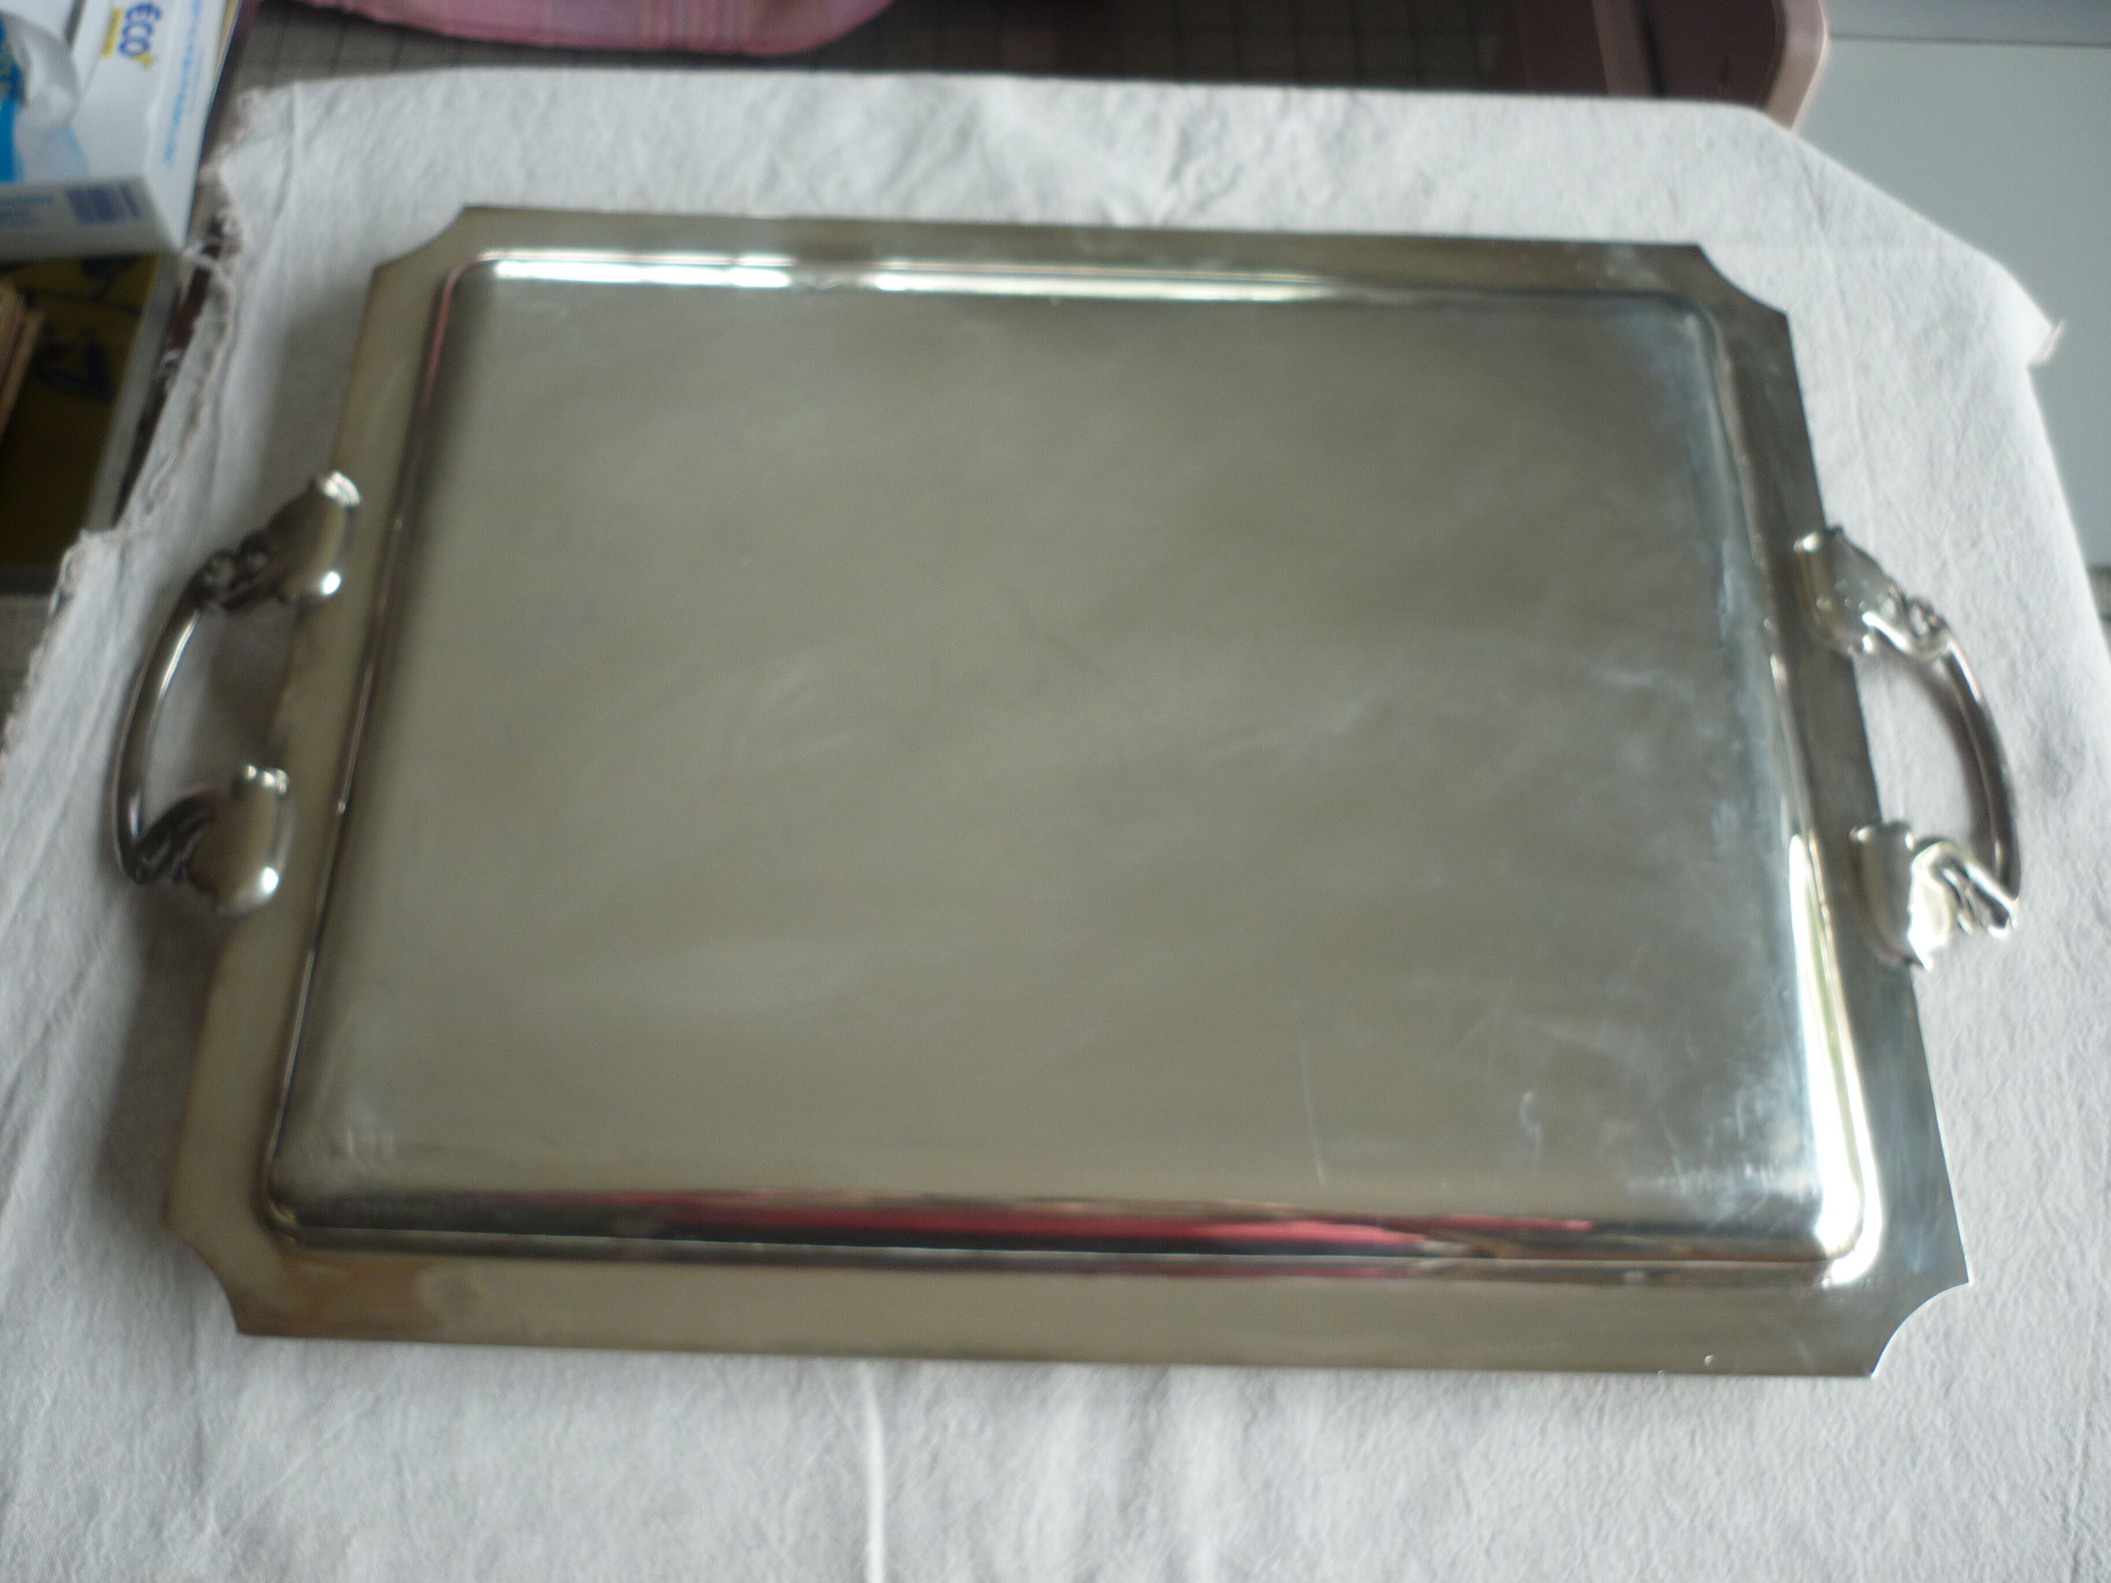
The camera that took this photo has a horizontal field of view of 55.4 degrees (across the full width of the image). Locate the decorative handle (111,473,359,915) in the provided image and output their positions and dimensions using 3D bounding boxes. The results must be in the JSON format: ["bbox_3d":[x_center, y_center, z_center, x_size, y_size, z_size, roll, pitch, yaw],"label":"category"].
[{"bbox_3d":[-0.251,-0.026,0.602,0.072,0.041,0.148,2,63,-1],"label":"decorative handle"}]

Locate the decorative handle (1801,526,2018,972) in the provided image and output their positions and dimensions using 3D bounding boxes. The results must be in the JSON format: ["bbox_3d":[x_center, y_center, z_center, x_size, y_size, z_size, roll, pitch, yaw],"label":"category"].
[{"bbox_3d":[0.264,-0.011,0.609,0.070,0.041,0.149,2,63,-1],"label":"decorative handle"}]

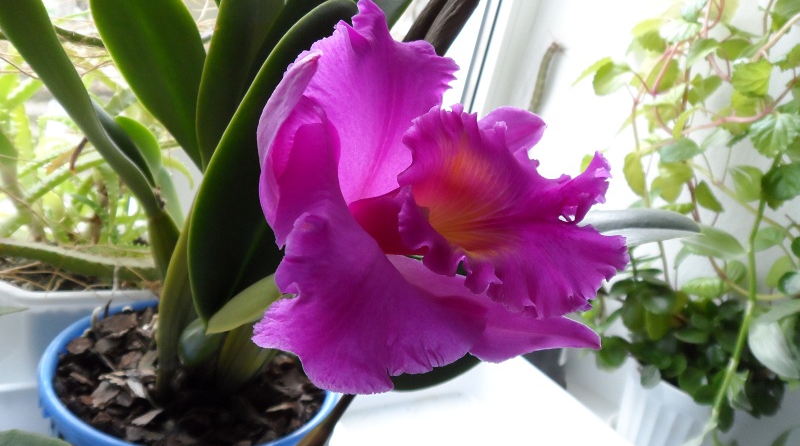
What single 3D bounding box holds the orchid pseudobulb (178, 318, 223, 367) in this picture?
[{"bbox_3d":[-0.103,0.062,0.337,0.022,0.027,0.021,17,18,-13],"label":"orchid pseudobulb"}]

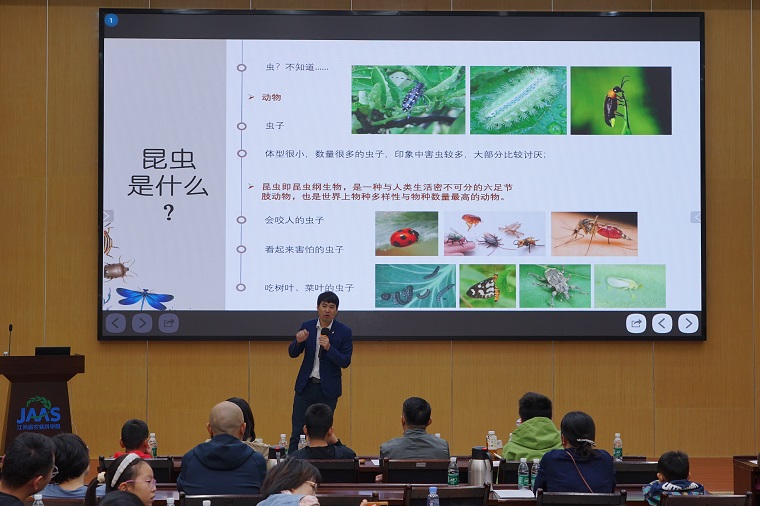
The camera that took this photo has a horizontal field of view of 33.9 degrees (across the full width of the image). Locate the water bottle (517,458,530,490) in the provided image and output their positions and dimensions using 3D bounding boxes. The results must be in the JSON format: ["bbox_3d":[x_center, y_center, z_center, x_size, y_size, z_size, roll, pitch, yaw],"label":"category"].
[{"bbox_3d":[0.835,1.285,7.221,0.061,0.192,0.061,0,-1,0],"label":"water bottle"}]

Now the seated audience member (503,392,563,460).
[{"bbox_3d":[0.951,1.491,7.616,0.470,1.300,0.700,0,-1,-3],"label":"seated audience member"}]

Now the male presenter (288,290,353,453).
[{"bbox_3d":[-0.505,1.184,10.574,0.520,1.720,0.380,0,-1,13],"label":"male presenter"}]

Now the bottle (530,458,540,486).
[{"bbox_3d":[0.876,1.240,6.971,0.059,0.177,0.059,0,-1,0],"label":"bottle"}]

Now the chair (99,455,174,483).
[{"bbox_3d":[-1.462,1.663,7.731,0.460,0.870,0.520,0,-1,0],"label":"chair"}]

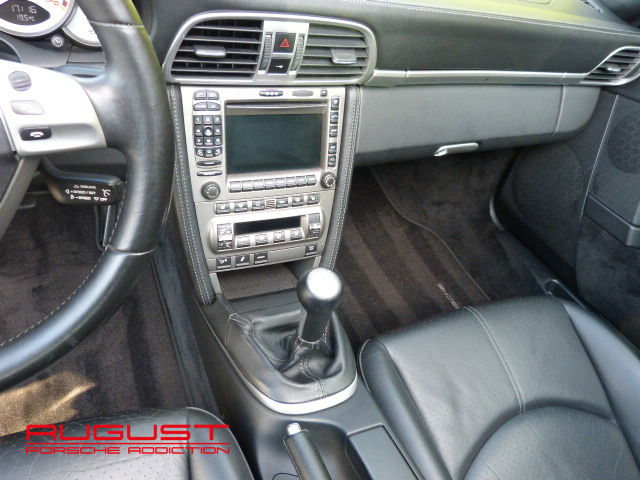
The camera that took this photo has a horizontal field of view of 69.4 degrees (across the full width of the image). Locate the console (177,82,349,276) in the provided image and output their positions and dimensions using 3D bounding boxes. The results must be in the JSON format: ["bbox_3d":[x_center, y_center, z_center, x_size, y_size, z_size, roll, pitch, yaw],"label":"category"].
[{"bbox_3d":[-0.074,-0.083,0.638,0.213,0.246,0.050,-7,25,-22],"label":"console"}]

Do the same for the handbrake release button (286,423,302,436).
[{"bbox_3d":[-0.028,0.205,0.500,0.014,0.014,0.012,-7,35,-22],"label":"handbrake release button"}]

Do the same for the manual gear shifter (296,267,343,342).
[{"bbox_3d":[-0.001,0.079,0.522,0.049,0.092,0.049,4,27,-2],"label":"manual gear shifter"}]

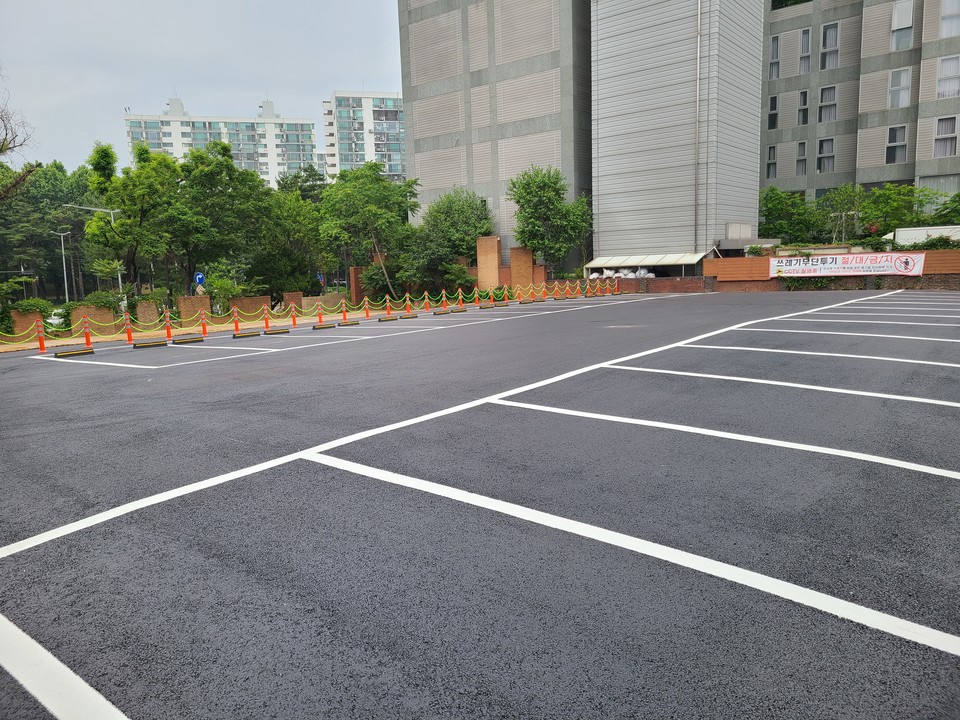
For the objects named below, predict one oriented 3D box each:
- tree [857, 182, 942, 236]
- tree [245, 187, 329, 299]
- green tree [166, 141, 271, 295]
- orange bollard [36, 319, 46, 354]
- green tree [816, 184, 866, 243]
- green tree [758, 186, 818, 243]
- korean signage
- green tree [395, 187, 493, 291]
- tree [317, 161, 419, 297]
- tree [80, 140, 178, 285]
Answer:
[{"bbox_3d":[19.182,-6.614,32.994,3.700,2.948,3.400,-2,8,0],"label":"tree"},{"bbox_3d":[-8.409,-4.877,31.585,4.000,5.477,4.000,-2,8,0],"label":"tree"},{"bbox_3d":[-10.652,-5.359,29.484,4.500,6.987,4.500,-2,8,0],"label":"green tree"},{"bbox_3d":[-9.703,-0.526,15.937,0.200,0.740,0.200,-2,8,0],"label":"orange bollard"},{"bbox_3d":[17.272,-6.868,34.463,2.400,2.971,2.400,-2,8,0],"label":"green tree"},{"bbox_3d":[15.161,-6.971,35.447,3.000,3.046,3.000,-2,8,0],"label":"green tree"},{"bbox_3d":[14.946,-3.872,29.765,5.800,0.920,0.060,4,10,38],"label":"korean signage"},{"bbox_3d":[-1.540,-4.949,30.600,4.151,4.710,4.151,-2,8,0],"label":"green tree"},{"bbox_3d":[-4.289,-4.805,27.576,3.891,5.481,3.891,-2,8,0],"label":"tree"},{"bbox_3d":[-13.746,-5.045,28.503,4.300,6.864,4.300,-2,8,0],"label":"tree"}]

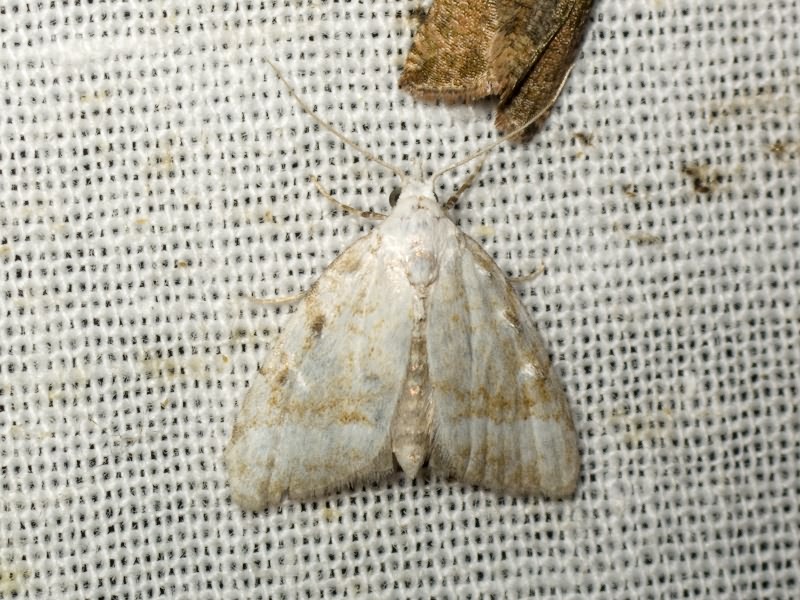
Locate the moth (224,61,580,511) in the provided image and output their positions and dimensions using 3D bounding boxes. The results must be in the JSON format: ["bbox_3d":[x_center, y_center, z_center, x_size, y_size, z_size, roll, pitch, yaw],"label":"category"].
[{"bbox_3d":[0.000,0.000,0.090,0.010,0.013,0.003,0,0,-7],"label":"moth"}]

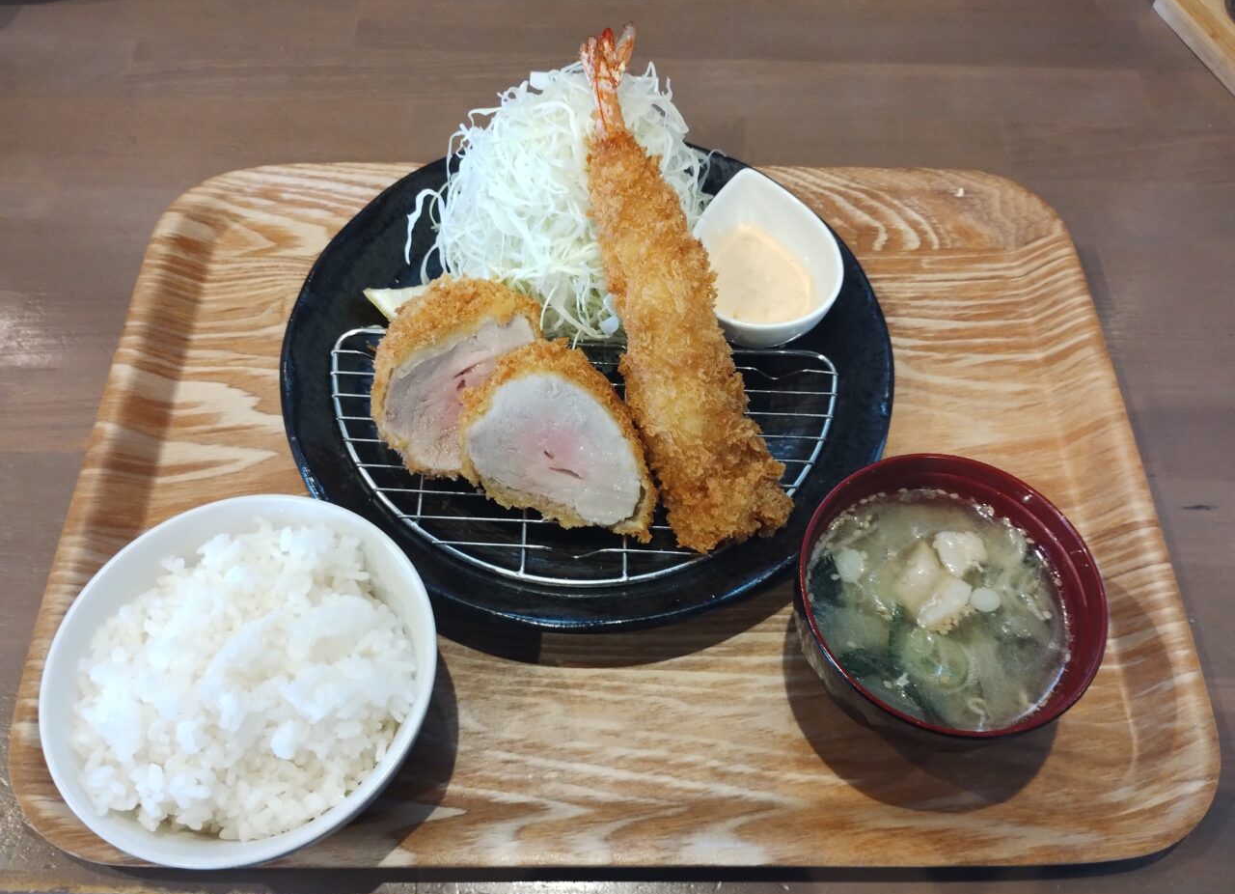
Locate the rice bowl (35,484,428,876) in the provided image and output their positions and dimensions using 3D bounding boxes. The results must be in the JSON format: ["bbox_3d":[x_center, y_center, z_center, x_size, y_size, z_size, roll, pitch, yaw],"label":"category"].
[{"bbox_3d":[-0.128,0.089,0.368,0.130,0.064,0.130,0,58,0],"label":"rice bowl"}]

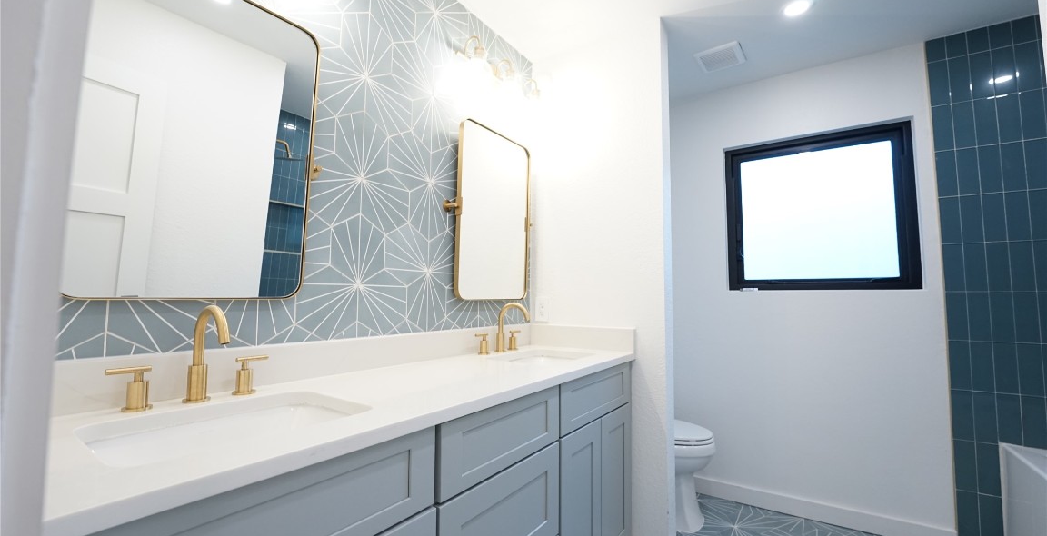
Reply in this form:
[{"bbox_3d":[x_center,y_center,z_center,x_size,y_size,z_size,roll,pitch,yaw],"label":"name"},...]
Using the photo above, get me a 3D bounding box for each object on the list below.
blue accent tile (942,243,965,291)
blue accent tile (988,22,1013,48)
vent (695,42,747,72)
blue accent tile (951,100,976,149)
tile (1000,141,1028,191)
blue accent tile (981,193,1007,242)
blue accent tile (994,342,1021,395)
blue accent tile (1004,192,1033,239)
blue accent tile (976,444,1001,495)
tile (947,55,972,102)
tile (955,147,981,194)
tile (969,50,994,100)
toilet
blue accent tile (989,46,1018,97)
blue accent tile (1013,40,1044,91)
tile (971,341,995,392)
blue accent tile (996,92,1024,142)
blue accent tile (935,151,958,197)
[{"bbox_3d":[2.063,0.000,1.951,0.071,0.226,0.010,-2,-5,32],"label":"blue accent tile"},{"bbox_3d":[2.241,-1.087,1.915,0.075,0.117,0.010,-2,-5,35],"label":"blue accent tile"},{"bbox_3d":[1.054,-1.132,2.177,0.205,0.022,0.220,-2,-5,32],"label":"vent"},{"bbox_3d":[2.127,-0.687,1.967,0.072,0.226,0.010,-2,-5,32],"label":"blue accent tile"},{"bbox_3d":[2.250,-0.464,1.871,0.072,0.226,0.010,-2,-5,32],"label":"tile"},{"bbox_3d":[2.168,-0.233,1.877,0.074,0.228,0.010,-2,-6,35],"label":"blue accent tile"},{"bbox_3d":[2.158,0.447,1.824,0.074,0.228,0.010,-2,-6,35],"label":"blue accent tile"},{"bbox_3d":[2.227,-0.234,1.836,0.074,0.228,0.010,-2,-6,35],"label":"blue accent tile"},{"bbox_3d":[2.089,0.903,1.831,0.074,0.228,0.010,-2,-6,35],"label":"blue accent tile"},{"bbox_3d":[2.114,-0.912,1.975,0.074,0.228,0.010,-2,-6,35],"label":"tile"},{"bbox_3d":[2.111,-0.456,1.935,0.075,0.229,0.010,-2,-5,35],"label":"tile"},{"bbox_3d":[2.177,-0.912,1.938,0.075,0.229,0.010,-2,-5,35],"label":"tile"},{"bbox_3d":[0.672,0.961,2.266,0.750,0.740,0.410,-2,-5,35],"label":"toilet"},{"bbox_3d":[2.252,-0.919,1.908,0.072,0.226,0.010,-2,-5,32],"label":"blue accent tile"},{"bbox_3d":[2.301,-0.918,1.859,0.075,0.229,0.010,-2,-5,35],"label":"blue accent tile"},{"bbox_3d":[2.102,0.453,1.866,0.075,0.229,0.010,-2,-5,35],"label":"tile"},{"bbox_3d":[2.252,-0.691,1.889,0.072,0.226,0.010,-2,-5,32],"label":"blue accent tile"},{"bbox_3d":[2.053,-0.456,1.977,0.074,0.228,0.010,-2,-6,35],"label":"blue accent tile"}]

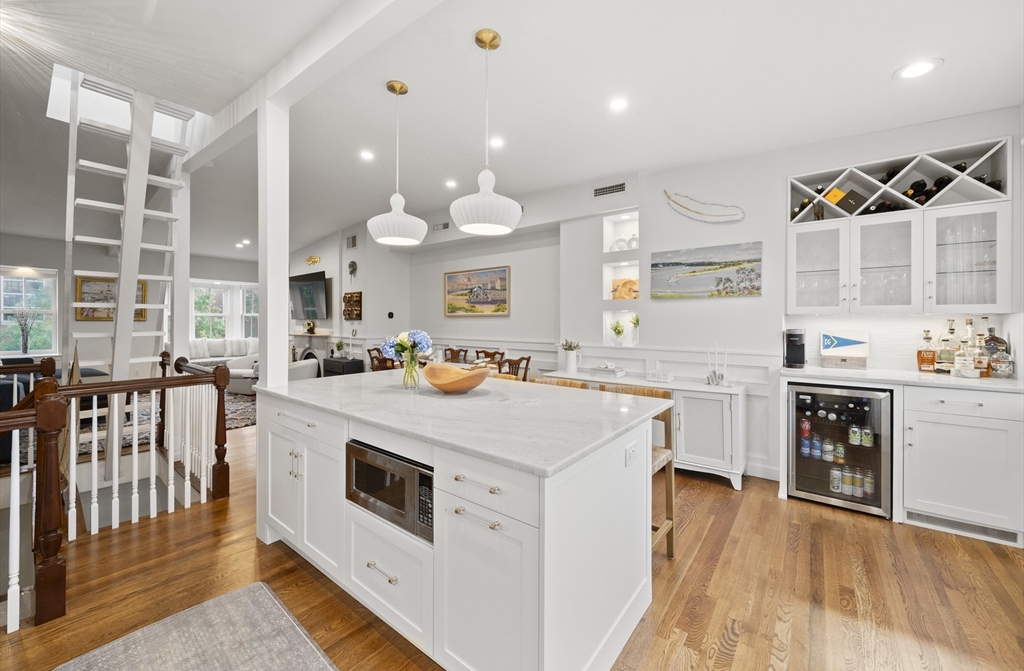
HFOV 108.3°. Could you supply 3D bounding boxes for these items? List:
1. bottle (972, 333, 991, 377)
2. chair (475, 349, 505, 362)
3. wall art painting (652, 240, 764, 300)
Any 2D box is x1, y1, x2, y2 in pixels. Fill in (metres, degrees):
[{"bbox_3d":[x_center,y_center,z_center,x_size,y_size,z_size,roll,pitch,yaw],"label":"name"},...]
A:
[{"bbox_3d":[3.124,0.133,2.462,0.080,0.290,0.077,1,2,43],"label":"bottle"},{"bbox_3d":[-0.419,0.662,4.159,0.500,0.940,0.540,1,2,36],"label":"chair"},{"bbox_3d":[1.720,-0.562,3.337,0.905,0.457,0.035,1,2,37],"label":"wall art painting"}]

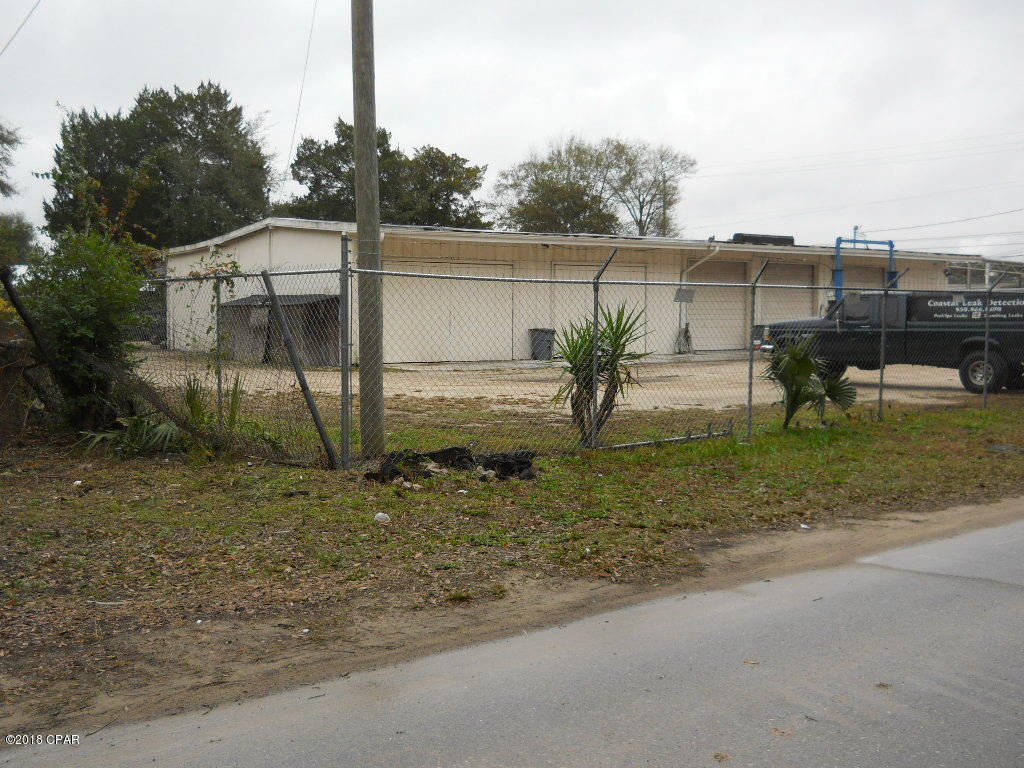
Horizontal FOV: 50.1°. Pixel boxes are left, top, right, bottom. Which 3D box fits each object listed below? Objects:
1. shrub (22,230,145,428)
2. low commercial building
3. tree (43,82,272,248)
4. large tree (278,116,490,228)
[{"bbox_3d":[-5.344,-0.645,13.688,1.550,2.530,1.600,0,4,0],"label":"shrub"},{"bbox_3d":[3.725,-3.562,42.438,30.200,4.150,13.800,-3,5,-36],"label":"low commercial building"},{"bbox_3d":[-15.196,-7.335,47.091,9.600,11.080,9.400,0,4,0],"label":"tree"},{"bbox_3d":[-6.501,-7.913,55.572,10.300,10.970,9.500,0,4,0],"label":"large tree"}]

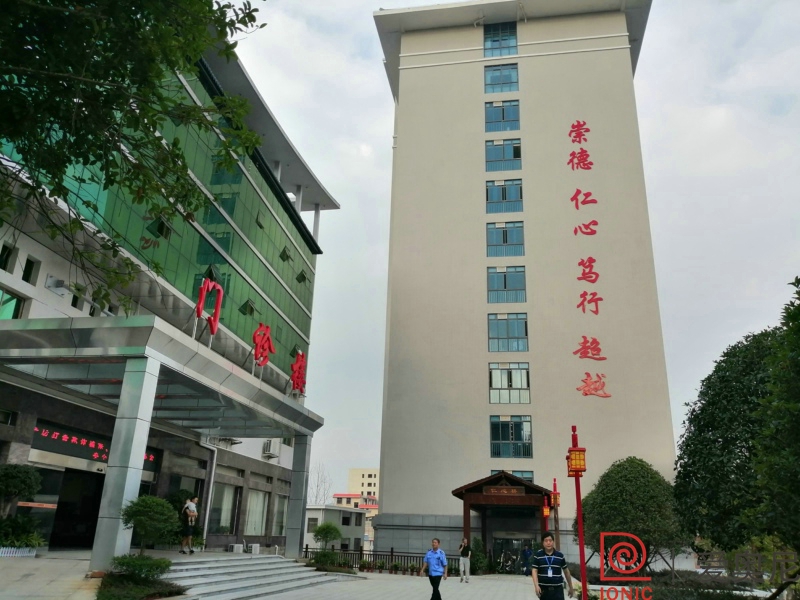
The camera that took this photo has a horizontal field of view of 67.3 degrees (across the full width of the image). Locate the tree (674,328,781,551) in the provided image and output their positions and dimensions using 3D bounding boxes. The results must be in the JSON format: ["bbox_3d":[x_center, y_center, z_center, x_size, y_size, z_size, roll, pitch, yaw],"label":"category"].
[{"bbox_3d":[8.950,3.831,15.300,3.600,6.400,3.600,-1,-21,9],"label":"tree"}]

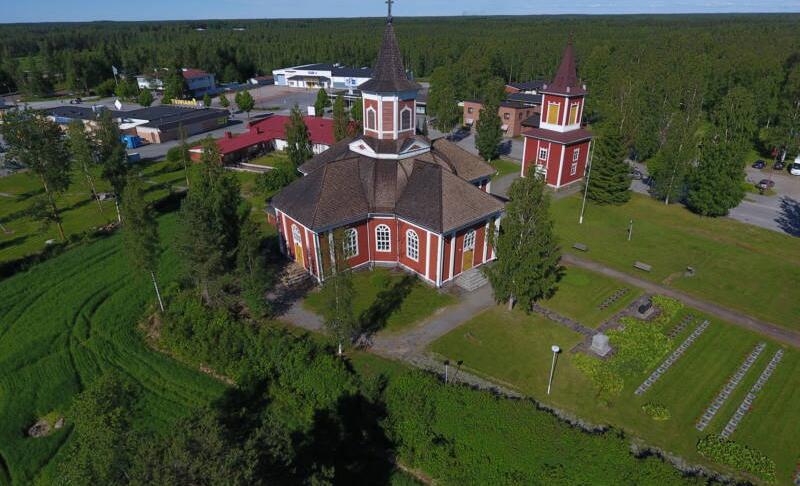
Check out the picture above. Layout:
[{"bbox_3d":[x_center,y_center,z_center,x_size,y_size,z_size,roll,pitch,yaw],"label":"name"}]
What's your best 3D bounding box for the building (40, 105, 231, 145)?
[{"bbox_3d":[-82.566,-37.354,138.167,61.185,4.300,29.556,10,28,20],"label":"building"}]

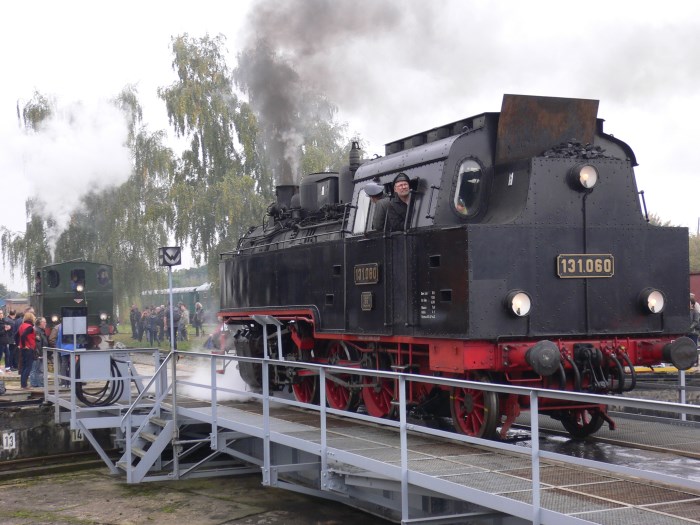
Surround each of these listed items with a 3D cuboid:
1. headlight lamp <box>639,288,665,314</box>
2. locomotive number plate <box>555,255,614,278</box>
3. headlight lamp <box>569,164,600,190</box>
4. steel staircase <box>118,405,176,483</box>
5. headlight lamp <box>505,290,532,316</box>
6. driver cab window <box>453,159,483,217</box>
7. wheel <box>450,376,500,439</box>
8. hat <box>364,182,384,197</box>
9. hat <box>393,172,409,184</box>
[{"bbox_3d":[3.438,0.447,14.030,0.280,0.280,0.160,0,-2,-23],"label":"headlight lamp"},{"bbox_3d":[2.626,0.045,13.762,0.730,0.260,0.035,0,-2,-23],"label":"locomotive number plate"},{"bbox_3d":[2.611,-0.942,13.738,0.280,0.280,0.170,0,-2,-23],"label":"headlight lamp"},{"bbox_3d":[-3.545,3.107,21.323,0.870,1.220,1.120,0,-2,-23],"label":"steel staircase"},{"bbox_3d":[1.820,0.448,13.354,0.280,0.280,0.160,0,-2,-23],"label":"headlight lamp"},{"bbox_3d":[1.366,-0.873,14.229,0.410,0.690,0.060,0,-2,-23],"label":"driver cab window"},{"bbox_3d":[1.459,1.660,14.567,0.140,0.920,0.920,0,-2,-23],"label":"wheel"},{"bbox_3d":[0.299,-0.926,15.691,0.260,0.140,0.240,-3,-3,41],"label":"hat"},{"bbox_3d":[0.625,-1.019,14.965,0.200,0.140,0.250,0,-2,-13],"label":"hat"}]

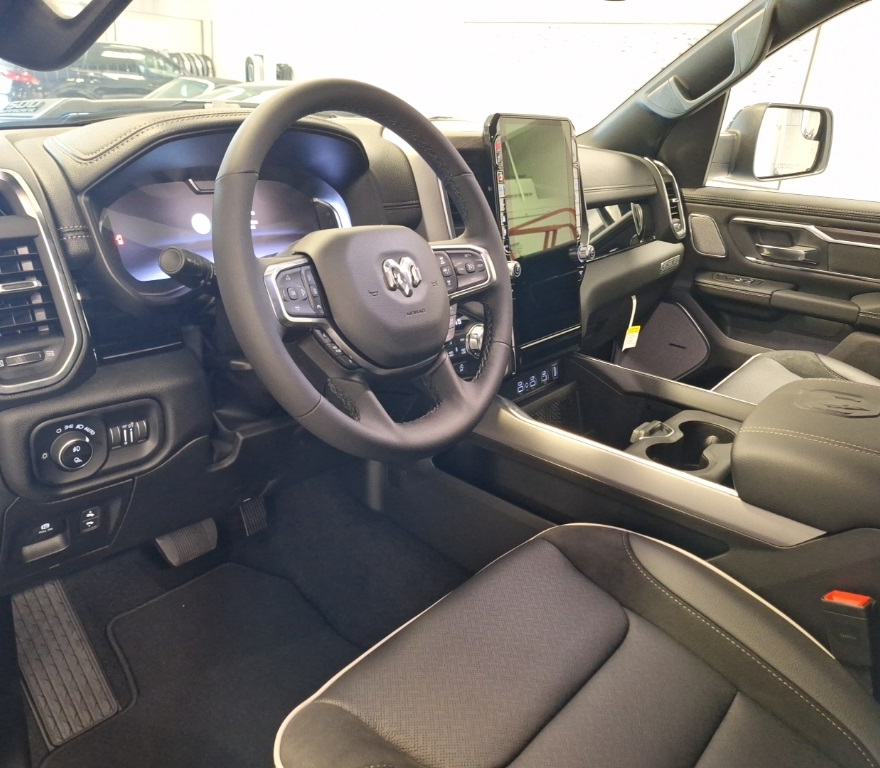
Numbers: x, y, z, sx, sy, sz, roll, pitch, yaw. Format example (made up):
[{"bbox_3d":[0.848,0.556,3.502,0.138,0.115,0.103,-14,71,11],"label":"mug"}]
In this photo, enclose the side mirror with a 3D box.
[{"bbox_3d":[0.853,-0.629,1.766,0.290,0.198,0.150,-11,27,-34],"label":"side mirror"}]

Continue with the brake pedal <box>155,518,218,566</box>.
[{"bbox_3d":[-0.440,0.277,1.183,0.104,0.059,0.028,-20,-12,-47],"label":"brake pedal"}]

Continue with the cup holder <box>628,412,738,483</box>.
[{"bbox_3d":[0.356,0.113,0.965,0.143,0.085,0.225,21,27,35],"label":"cup holder"}]

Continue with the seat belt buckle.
[{"bbox_3d":[0.418,0.251,0.692,0.041,0.068,0.027,-3,12,42],"label":"seat belt buckle"}]

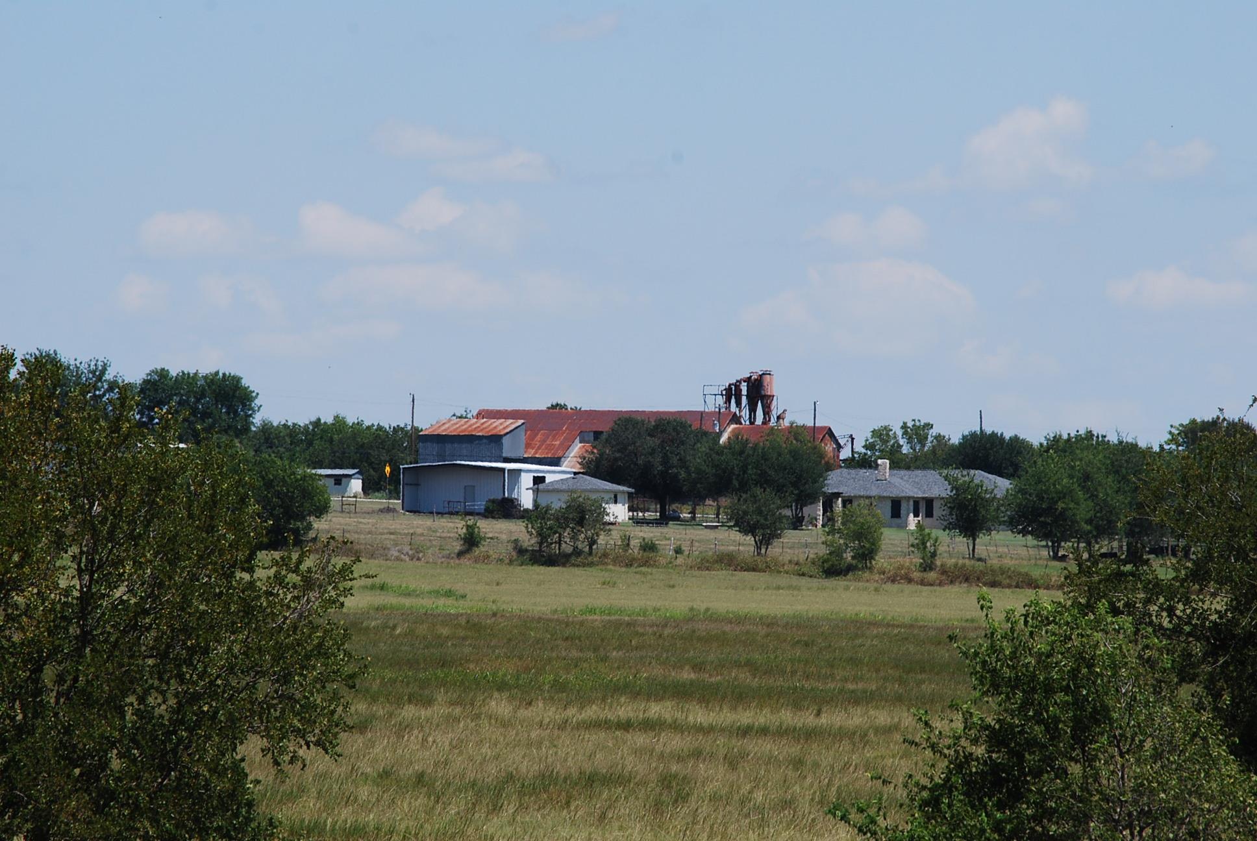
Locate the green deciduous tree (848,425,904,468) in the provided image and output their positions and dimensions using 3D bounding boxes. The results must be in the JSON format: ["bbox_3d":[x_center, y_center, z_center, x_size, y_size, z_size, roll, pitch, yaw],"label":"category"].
[{"bbox_3d":[23.290,4.610,985.000,5.350,8.480,5.080,0,0,0],"label":"green deciduous tree"}]

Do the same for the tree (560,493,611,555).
[{"bbox_3d":[-3.035,7.357,745.000,3.630,4.530,3.450,0,0,0],"label":"tree"}]

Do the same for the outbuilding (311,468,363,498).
[{"bbox_3d":[-30.110,6.410,1070.000,5.200,3.000,3.600,0,0,17],"label":"outbuilding"}]

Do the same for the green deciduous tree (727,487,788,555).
[{"bbox_3d":[8.800,6.890,715.000,4.150,4.690,3.940,0,0,0],"label":"green deciduous tree"}]

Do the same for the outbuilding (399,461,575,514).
[{"bbox_3d":[-11.423,5.430,853.000,9.400,4.250,12.800,0,0,25],"label":"outbuilding"}]

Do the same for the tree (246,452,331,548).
[{"bbox_3d":[-24.046,5.611,740.000,6.170,6.790,5.860,0,0,0],"label":"tree"}]

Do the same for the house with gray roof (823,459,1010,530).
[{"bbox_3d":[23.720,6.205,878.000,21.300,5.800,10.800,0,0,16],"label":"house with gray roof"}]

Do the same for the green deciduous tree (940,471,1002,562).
[{"bbox_3d":[23.987,6.605,735.000,4.410,6.330,4.180,0,0,0],"label":"green deciduous tree"}]

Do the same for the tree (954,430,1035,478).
[{"bbox_3d":[33.050,4.800,950.000,7.650,8.000,7.270,0,0,0],"label":"tree"}]

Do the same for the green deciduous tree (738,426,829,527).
[{"bbox_3d":[12.680,4.630,860.000,7.490,8.290,7.120,0,0,0],"label":"green deciduous tree"}]

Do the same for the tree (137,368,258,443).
[{"bbox_3d":[-41.521,0.851,1010.000,11.820,11.920,11.230,0,0,0],"label":"tree"}]

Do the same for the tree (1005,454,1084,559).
[{"bbox_3d":[27.960,5.710,705.000,5.550,7.330,5.270,0,0,0],"label":"tree"}]

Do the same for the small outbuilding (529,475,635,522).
[{"bbox_3d":[-3.980,6.610,886.000,8.790,4.020,8.200,0,0,0],"label":"small outbuilding"}]

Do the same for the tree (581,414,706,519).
[{"bbox_3d":[1.345,3.836,845.000,9.730,8.310,9.250,0,0,0],"label":"tree"}]

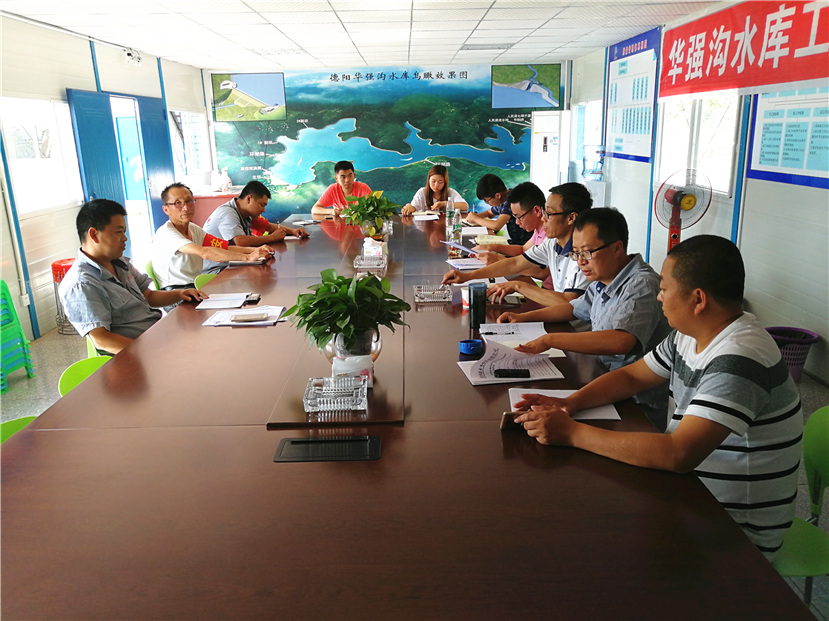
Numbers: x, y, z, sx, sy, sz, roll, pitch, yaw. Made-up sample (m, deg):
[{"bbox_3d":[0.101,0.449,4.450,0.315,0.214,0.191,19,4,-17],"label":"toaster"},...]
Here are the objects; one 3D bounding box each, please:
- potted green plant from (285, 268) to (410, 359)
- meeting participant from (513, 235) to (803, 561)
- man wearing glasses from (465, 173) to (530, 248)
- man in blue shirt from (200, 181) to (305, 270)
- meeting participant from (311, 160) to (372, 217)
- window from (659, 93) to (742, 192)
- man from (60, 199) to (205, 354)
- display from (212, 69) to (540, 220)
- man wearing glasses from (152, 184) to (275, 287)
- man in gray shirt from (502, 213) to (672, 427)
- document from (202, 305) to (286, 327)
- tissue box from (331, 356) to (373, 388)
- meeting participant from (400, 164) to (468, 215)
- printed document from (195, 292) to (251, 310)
[{"bbox_3d":[-0.219,0.035,2.155,0.410,0.335,0.380,-2,16,0],"label":"potted green plant"},{"bbox_3d":[0.646,0.421,1.721,0.760,1.270,0.540,0,16,6],"label":"meeting participant"},{"bbox_3d":[0.717,-0.521,5.268,0.640,1.150,0.520,1,16,9],"label":"man wearing glasses"},{"bbox_3d":[-1.168,-0.311,4.679,0.700,1.225,0.580,-3,16,-3],"label":"man in blue shirt"},{"bbox_3d":[-0.674,-0.816,6.310,0.570,1.265,0.580,-3,16,-5],"label":"meeting participant"},{"bbox_3d":[2.455,-1.490,5.699,0.080,0.850,1.620,-2,16,-1],"label":"window"},{"bbox_3d":[-1.282,0.167,2.879,0.650,1.305,0.600,1,16,8],"label":"man"},{"bbox_3d":[-0.436,-2.515,9.956,5.100,2.300,0.050,-2,16,-1],"label":"display"},{"bbox_3d":[-1.281,-0.169,4.037,0.740,1.240,0.520,3,16,15],"label":"man wearing glasses"},{"bbox_3d":[0.656,0.253,2.349,0.600,1.260,0.520,-5,16,-12],"label":"man in gray shirt"},{"bbox_3d":[-0.744,0.028,2.851,0.300,0.012,0.235,-1,16,2],"label":"document"},{"bbox_3d":[-0.196,0.189,2.033,0.125,0.100,0.070,-3,16,-6],"label":"tissue box"},{"bbox_3d":[0.202,-0.801,6.276,0.570,1.203,0.580,-1,16,1],"label":"meeting participant"},{"bbox_3d":[-0.910,-0.045,3.116,0.215,0.013,0.280,-2,16,1],"label":"printed document"}]

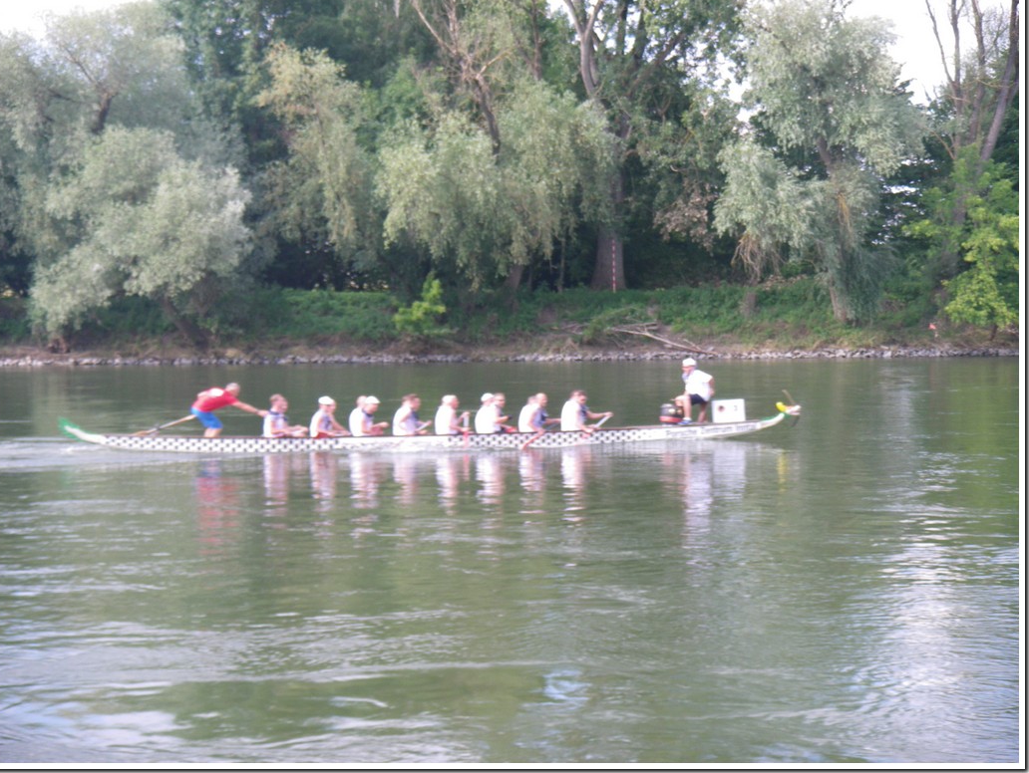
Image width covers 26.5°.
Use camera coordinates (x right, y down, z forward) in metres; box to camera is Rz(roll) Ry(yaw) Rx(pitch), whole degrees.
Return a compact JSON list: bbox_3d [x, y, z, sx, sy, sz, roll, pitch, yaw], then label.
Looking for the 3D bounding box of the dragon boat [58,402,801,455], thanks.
[{"bbox_3d":[-1.564,0.805,40.500,13.750,1.020,1.180,-1,2,-4],"label":"dragon boat"}]

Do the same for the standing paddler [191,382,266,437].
[{"bbox_3d":[-5.280,0.543,40.250,1.400,1.240,0.580,-1,2,-9],"label":"standing paddler"}]

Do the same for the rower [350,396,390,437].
[{"bbox_3d":[-2.630,0.669,40.100,0.820,1.000,0.560,0,2,-5],"label":"rower"}]

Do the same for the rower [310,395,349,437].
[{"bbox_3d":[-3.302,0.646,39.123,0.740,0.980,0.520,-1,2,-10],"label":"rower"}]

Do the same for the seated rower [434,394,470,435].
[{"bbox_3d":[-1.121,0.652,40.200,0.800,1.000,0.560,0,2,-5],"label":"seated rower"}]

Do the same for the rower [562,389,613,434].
[{"bbox_3d":[1.297,0.571,39.931,0.880,1.000,0.540,-1,2,-10],"label":"rower"}]

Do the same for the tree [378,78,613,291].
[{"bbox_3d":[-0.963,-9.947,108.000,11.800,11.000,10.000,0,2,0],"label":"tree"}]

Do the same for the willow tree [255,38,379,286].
[{"bbox_3d":[-9.790,-11.135,109.000,6.400,12.300,6.200,0,2,0],"label":"willow tree"}]

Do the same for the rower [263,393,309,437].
[{"bbox_3d":[-4.090,0.647,38.984,0.800,0.990,0.520,-1,2,-10],"label":"rower"}]

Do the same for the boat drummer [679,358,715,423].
[{"bbox_3d":[3.407,0.092,40.538,0.720,1.240,0.550,-1,2,-10],"label":"boat drummer"}]

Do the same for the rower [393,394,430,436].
[{"bbox_3d":[-1.844,0.625,39.379,0.740,0.980,0.520,-1,2,-10],"label":"rower"}]

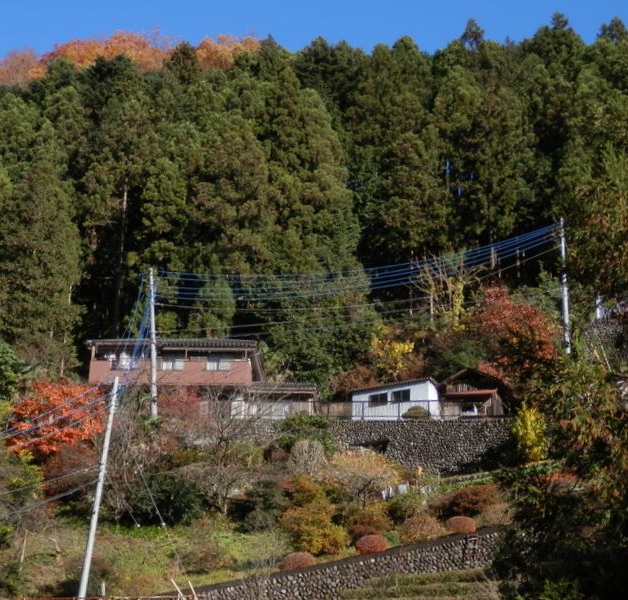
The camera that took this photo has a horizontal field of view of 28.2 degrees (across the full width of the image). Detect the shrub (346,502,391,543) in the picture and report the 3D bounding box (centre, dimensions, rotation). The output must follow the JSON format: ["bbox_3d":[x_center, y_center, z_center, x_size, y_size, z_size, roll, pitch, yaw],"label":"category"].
[{"bbox_3d":[2.817,11.499,64.500,2.450,2.050,2.200,0,-10,0],"label":"shrub"}]

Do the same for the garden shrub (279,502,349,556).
[{"bbox_3d":[-0.025,11.493,62.500,3.450,2.700,3.000,0,-10,0],"label":"garden shrub"}]

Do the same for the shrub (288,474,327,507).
[{"bbox_3d":[-0.310,9.159,59.500,1.810,1.680,1.810,0,-15,0],"label":"shrub"}]

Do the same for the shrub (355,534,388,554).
[{"bbox_3d":[2.442,10.383,53.000,1.440,0.850,1.440,0,-15,0],"label":"shrub"}]

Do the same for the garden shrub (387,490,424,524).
[{"bbox_3d":[4.252,9.683,58.000,1.770,1.660,1.770,0,-15,0],"label":"garden shrub"}]

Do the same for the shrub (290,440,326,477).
[{"bbox_3d":[-0.328,7.999,63.000,1.920,2.010,1.920,0,-15,0],"label":"shrub"}]

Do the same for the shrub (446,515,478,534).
[{"bbox_3d":[6.574,10.074,56.000,1.440,0.900,1.440,0,-15,0],"label":"shrub"}]

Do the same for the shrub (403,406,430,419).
[{"bbox_3d":[6.488,7.185,79.000,1.750,0.900,1.600,0,-10,0],"label":"shrub"}]

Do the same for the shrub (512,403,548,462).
[{"bbox_3d":[11.172,6.953,65.000,1.880,3.020,1.780,0,-15,0],"label":"shrub"}]

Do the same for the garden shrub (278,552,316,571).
[{"bbox_3d":[-0.674,10.705,51.000,1.550,0.770,1.550,0,-15,0],"label":"garden shrub"}]

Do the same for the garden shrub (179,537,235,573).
[{"bbox_3d":[-4.522,10.706,52.500,2.360,1.510,2.120,0,-15,0],"label":"garden shrub"}]

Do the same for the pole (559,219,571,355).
[{"bbox_3d":[18.101,-0.901,90.000,0.320,10.200,0.320,0,-10,0],"label":"pole"}]

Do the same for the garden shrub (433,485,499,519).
[{"bbox_3d":[8.487,11.141,69.000,3.600,1.850,2.800,0,-10,0],"label":"garden shrub"}]

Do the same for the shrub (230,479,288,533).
[{"bbox_3d":[-2.808,10.785,65.500,2.850,2.750,2.500,0,-10,0],"label":"shrub"}]

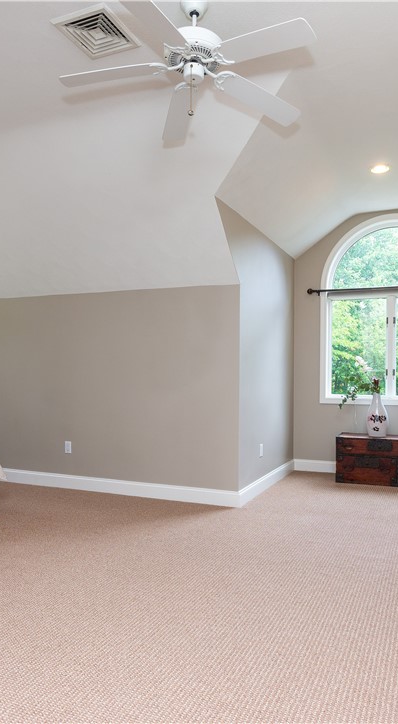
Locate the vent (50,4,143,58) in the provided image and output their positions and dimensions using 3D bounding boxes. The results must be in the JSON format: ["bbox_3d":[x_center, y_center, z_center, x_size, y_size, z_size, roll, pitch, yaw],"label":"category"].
[{"bbox_3d":[-0.545,-1.769,2.606,0.345,0.030,0.345,0,-1,26],"label":"vent"}]

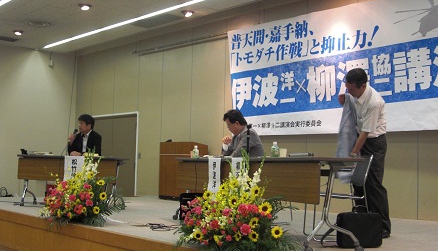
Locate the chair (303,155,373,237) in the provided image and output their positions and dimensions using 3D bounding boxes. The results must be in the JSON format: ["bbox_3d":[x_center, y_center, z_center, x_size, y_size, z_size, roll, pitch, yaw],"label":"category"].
[{"bbox_3d":[1.065,0.637,5.220,0.530,0.760,0.460,2,-4,-7],"label":"chair"}]

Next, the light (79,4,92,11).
[{"bbox_3d":[-2.329,-2.055,10.162,0.230,0.090,0.230,2,-4,0],"label":"light"}]

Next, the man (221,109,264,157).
[{"bbox_3d":[0.266,0.467,6.580,0.640,1.260,0.490,3,-4,-21],"label":"man"}]

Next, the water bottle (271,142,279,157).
[{"bbox_3d":[0.486,0.214,5.100,0.068,0.138,0.068,2,-4,0],"label":"water bottle"}]

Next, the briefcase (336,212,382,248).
[{"bbox_3d":[1.160,0.850,4.800,0.365,0.290,0.130,2,-4,2],"label":"briefcase"}]

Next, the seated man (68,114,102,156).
[{"bbox_3d":[-1.937,0.505,8.450,0.500,1.330,0.660,1,-4,15],"label":"seated man"}]

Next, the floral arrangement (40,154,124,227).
[{"bbox_3d":[-1.402,0.652,5.980,0.820,0.730,0.640,0,-4,22],"label":"floral arrangement"}]

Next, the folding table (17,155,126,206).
[{"bbox_3d":[-2.022,0.794,8.117,1.500,0.700,0.450,1,-4,12],"label":"folding table"}]

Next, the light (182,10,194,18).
[{"bbox_3d":[-0.543,-1.990,10.364,0.220,0.090,0.220,5,-6,-41],"label":"light"}]

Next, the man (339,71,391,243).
[{"bbox_3d":[1.366,0.256,5.450,0.520,1.580,0.460,3,-4,-19],"label":"man"}]

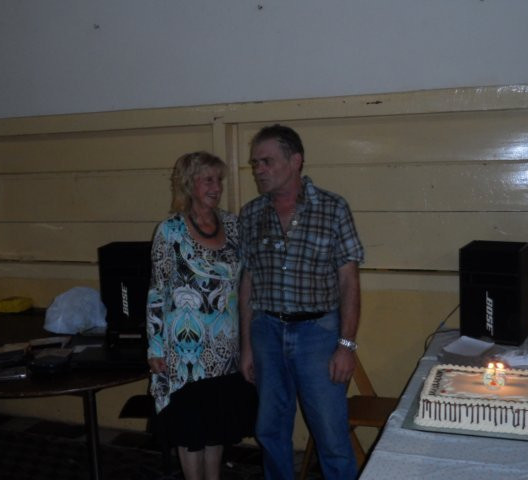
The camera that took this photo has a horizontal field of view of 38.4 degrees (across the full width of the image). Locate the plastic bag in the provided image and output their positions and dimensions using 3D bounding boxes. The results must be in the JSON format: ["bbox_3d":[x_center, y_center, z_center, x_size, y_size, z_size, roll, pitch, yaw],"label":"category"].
[{"bbox_3d":[-1.006,0.366,4.046,0.330,0.220,0.270,-4,7,-11],"label":"plastic bag"}]

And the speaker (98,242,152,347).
[{"bbox_3d":[-0.741,0.236,4.226,0.261,0.415,0.230,-1,7,7],"label":"speaker"}]

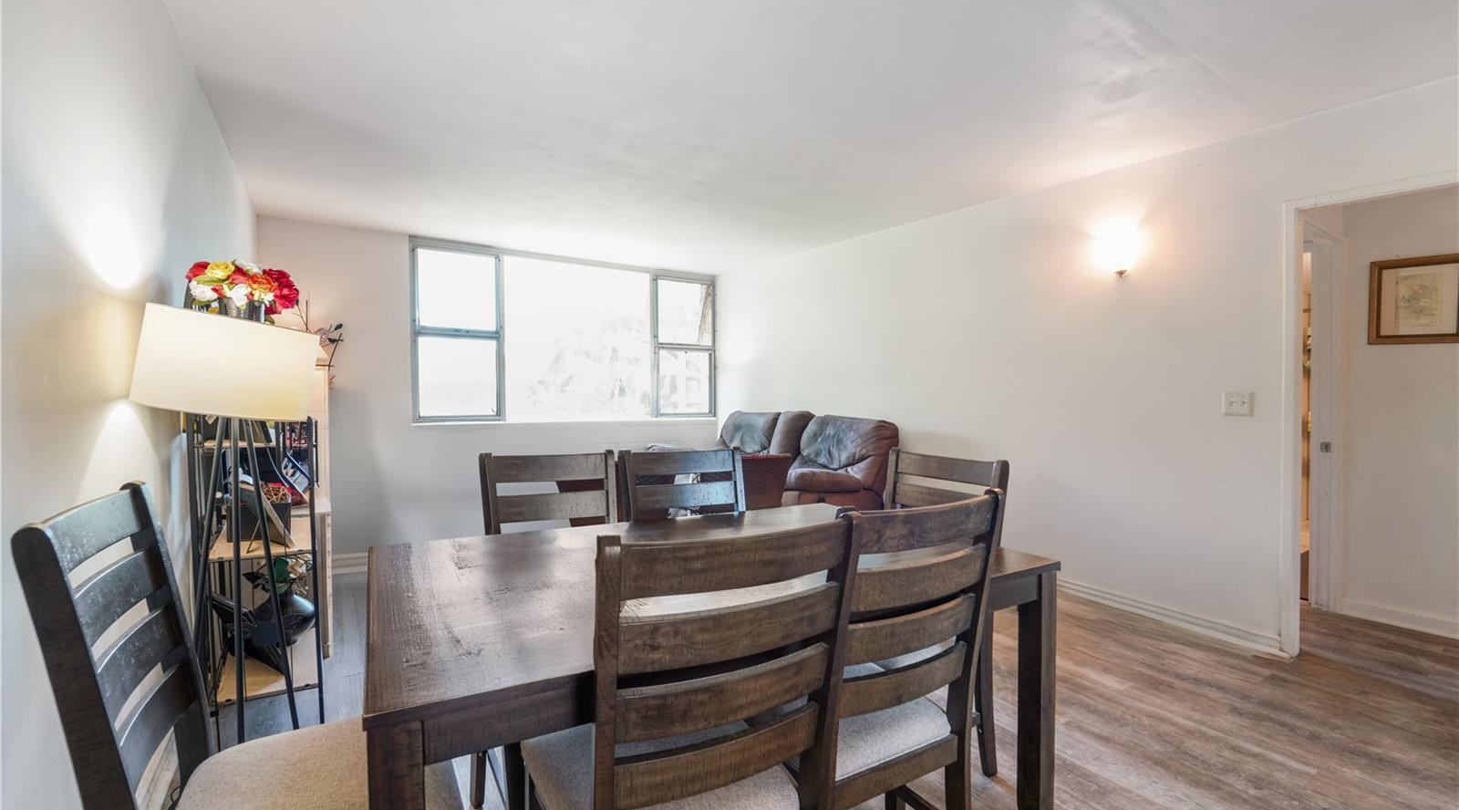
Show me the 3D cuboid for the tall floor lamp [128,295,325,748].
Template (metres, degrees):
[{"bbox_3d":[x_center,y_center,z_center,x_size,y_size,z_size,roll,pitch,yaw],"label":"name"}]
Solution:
[{"bbox_3d":[-1.384,0.467,1.591,0.390,1.430,0.390,-1,2,-35],"label":"tall floor lamp"}]

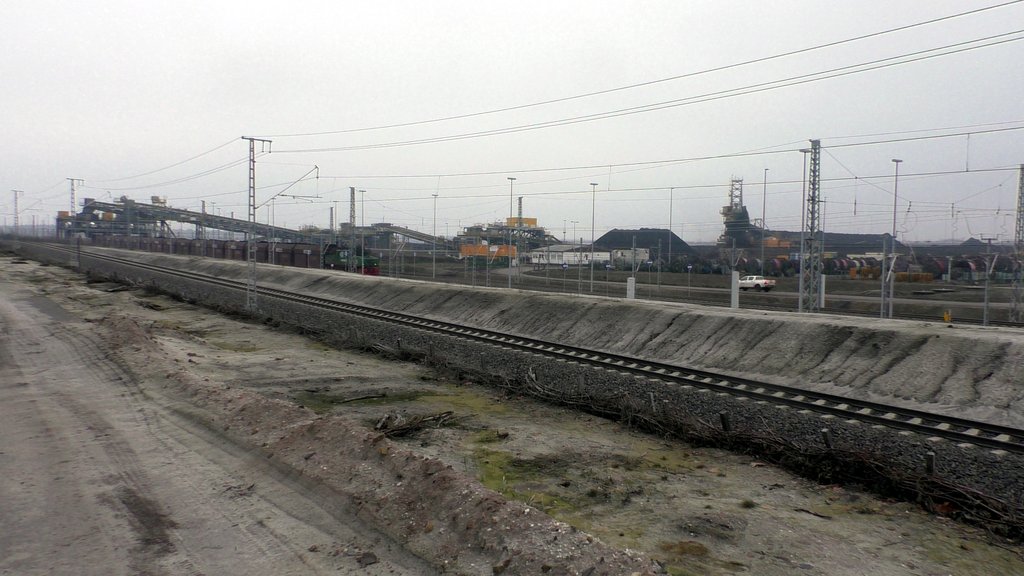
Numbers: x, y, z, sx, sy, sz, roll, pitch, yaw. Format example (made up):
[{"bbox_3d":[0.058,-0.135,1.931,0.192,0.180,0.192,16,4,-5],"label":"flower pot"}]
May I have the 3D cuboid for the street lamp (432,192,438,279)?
[{"bbox_3d":[-10.856,-7.285,115.000,0.350,11.900,1.100,4,4,40],"label":"street lamp"}]

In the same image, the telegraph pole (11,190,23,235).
[{"bbox_3d":[-89.370,-12.682,147.678,1.650,10.000,0.450,-2,4,-36],"label":"telegraph pole"}]

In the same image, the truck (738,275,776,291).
[{"bbox_3d":[28.051,-0.452,94.500,1.820,1.780,5.200,-1,4,-35],"label":"truck"}]

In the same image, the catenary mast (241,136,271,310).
[{"bbox_3d":[-14.919,-3.735,47.774,1.650,10.100,0.450,-2,4,-35],"label":"catenary mast"}]

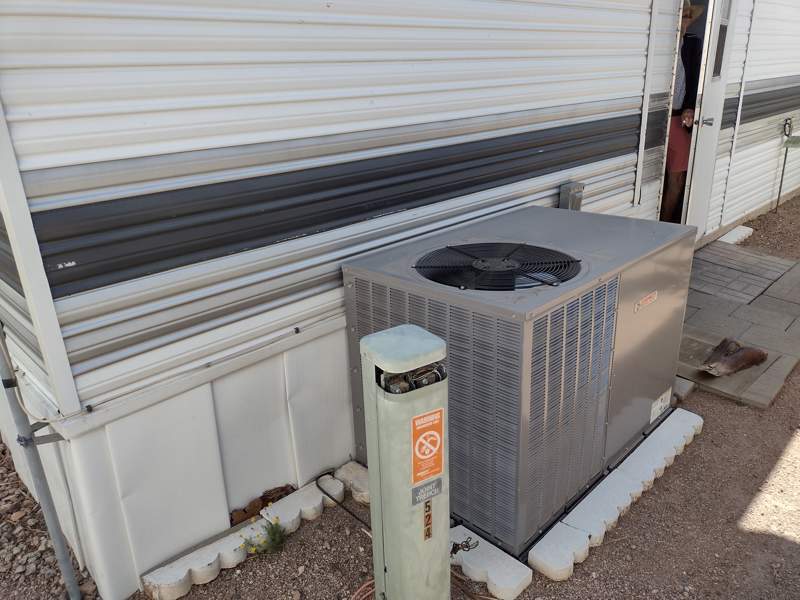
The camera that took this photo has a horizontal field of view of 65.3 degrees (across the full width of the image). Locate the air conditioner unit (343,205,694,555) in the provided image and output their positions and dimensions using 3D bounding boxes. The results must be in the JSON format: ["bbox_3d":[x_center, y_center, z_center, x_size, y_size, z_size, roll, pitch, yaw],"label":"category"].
[{"bbox_3d":[0.534,0.189,2.625,0.808,0.860,1.251,17,28,42],"label":"air conditioner unit"}]

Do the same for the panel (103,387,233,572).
[{"bbox_3d":[-0.751,0.603,2.099,0.022,0.598,0.341,17,28,42],"label":"panel"}]

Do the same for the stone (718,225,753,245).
[{"bbox_3d":[3.111,-0.580,5.771,0.146,0.048,0.602,17,28,42],"label":"stone"}]

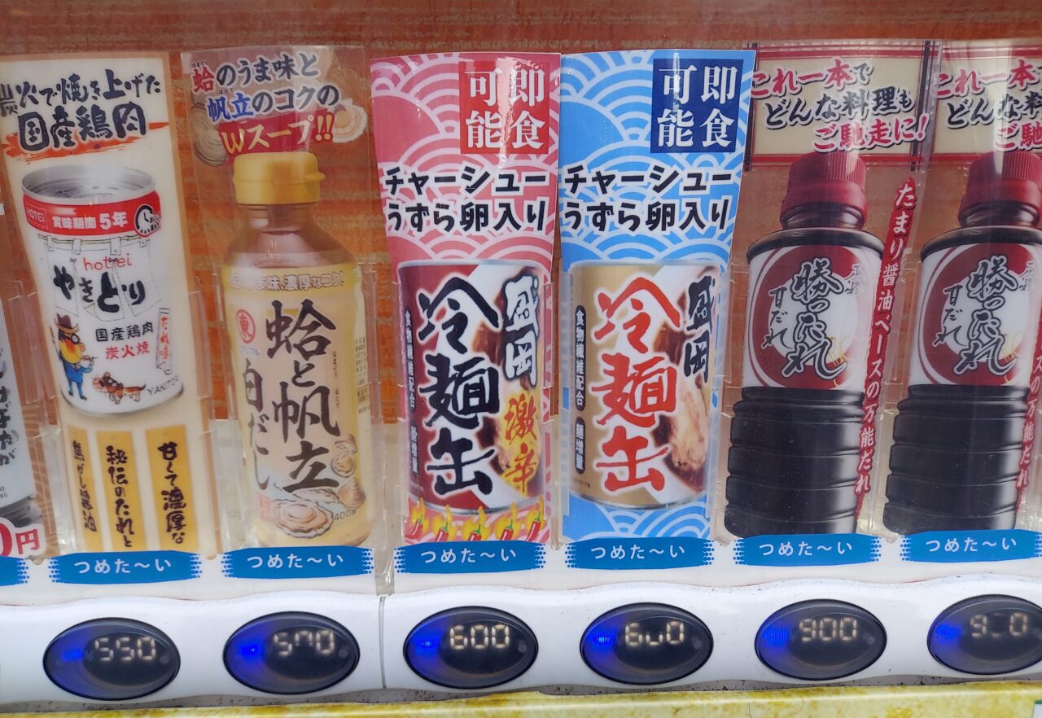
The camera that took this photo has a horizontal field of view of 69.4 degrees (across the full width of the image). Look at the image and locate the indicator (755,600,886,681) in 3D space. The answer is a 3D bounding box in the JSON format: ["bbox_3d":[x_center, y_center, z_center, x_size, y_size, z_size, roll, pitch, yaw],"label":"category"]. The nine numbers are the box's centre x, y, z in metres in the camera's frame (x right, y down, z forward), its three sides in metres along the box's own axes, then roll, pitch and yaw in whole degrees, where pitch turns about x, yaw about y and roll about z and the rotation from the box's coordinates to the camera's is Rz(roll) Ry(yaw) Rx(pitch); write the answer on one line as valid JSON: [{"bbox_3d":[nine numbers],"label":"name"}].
[{"bbox_3d":[0.138,0.129,0.345,0.060,0.039,0.010,-1,11,-1],"label":"indicator"}]

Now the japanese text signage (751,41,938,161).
[{"bbox_3d":[0.135,-0.110,0.323,0.080,0.049,0.014,-1,11,-1],"label":"japanese text signage"}]

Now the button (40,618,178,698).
[{"bbox_3d":[-0.183,0.135,0.337,0.060,0.040,0.010,-1,11,-1],"label":"button"}]

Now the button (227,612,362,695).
[{"bbox_3d":[-0.103,0.133,0.339,0.061,0.040,0.010,-1,11,-1],"label":"button"}]

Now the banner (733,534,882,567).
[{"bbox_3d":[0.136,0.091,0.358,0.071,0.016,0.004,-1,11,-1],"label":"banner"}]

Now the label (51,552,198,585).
[{"bbox_3d":[-0.185,0.097,0.350,0.070,0.016,0.004,-1,11,-1],"label":"label"}]

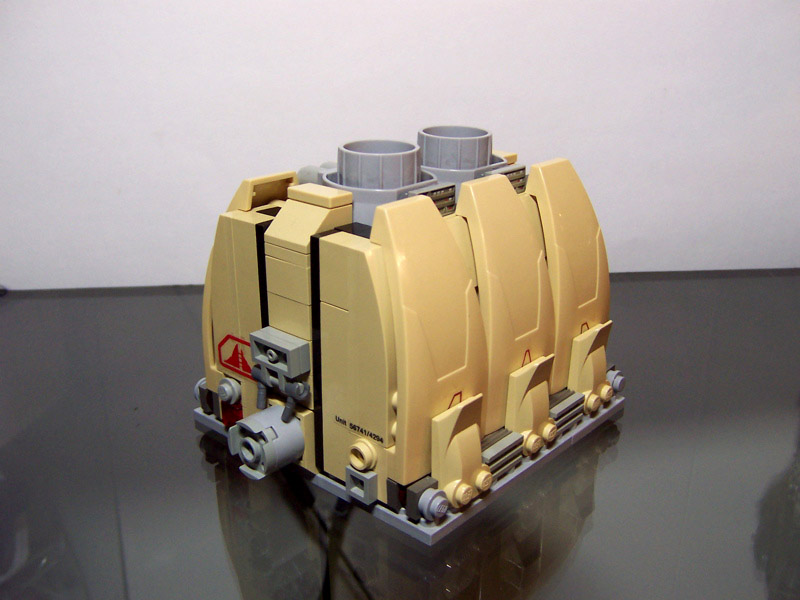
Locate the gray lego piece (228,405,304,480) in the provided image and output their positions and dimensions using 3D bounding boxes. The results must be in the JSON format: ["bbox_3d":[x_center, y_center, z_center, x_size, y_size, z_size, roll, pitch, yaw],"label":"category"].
[{"bbox_3d":[-0.034,0.037,0.217,0.016,0.016,0.012,18,27,38],"label":"gray lego piece"}]

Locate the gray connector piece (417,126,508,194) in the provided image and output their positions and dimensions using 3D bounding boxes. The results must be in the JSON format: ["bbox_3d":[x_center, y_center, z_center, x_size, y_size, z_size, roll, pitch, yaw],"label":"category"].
[{"bbox_3d":[0.015,-0.041,0.247,0.032,0.017,0.032,18,27,38],"label":"gray connector piece"}]

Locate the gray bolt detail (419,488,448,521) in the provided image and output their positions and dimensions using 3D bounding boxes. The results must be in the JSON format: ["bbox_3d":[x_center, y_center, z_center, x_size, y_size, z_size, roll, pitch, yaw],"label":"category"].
[{"bbox_3d":[0.009,0.050,0.201,0.005,0.008,0.008,18,27,38],"label":"gray bolt detail"}]

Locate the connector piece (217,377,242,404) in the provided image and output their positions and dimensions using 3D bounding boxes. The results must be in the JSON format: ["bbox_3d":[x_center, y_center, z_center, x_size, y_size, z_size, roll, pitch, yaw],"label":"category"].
[{"bbox_3d":[-0.049,0.026,0.241,0.008,0.008,0.005,18,27,38],"label":"connector piece"}]

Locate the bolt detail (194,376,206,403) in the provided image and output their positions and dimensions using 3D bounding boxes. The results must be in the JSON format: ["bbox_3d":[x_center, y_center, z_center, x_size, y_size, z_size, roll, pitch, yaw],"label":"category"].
[{"bbox_3d":[-0.060,0.027,0.257,0.005,0.008,0.008,18,27,38],"label":"bolt detail"}]

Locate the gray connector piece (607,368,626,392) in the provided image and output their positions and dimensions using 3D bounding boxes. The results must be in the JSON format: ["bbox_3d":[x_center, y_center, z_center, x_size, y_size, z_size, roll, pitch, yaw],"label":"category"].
[{"bbox_3d":[0.068,0.026,0.262,0.005,0.008,0.008,18,27,38],"label":"gray connector piece"}]

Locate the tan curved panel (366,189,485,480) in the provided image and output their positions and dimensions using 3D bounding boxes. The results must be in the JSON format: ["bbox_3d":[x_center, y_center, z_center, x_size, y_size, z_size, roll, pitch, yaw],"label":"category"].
[{"bbox_3d":[0.007,0.009,0.205,0.018,0.066,0.032,18,27,38],"label":"tan curved panel"}]

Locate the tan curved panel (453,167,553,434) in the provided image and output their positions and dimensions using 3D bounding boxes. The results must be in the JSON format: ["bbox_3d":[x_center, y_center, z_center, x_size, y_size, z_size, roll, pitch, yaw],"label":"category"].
[{"bbox_3d":[0.028,0.001,0.228,0.018,0.066,0.032,18,27,38],"label":"tan curved panel"}]

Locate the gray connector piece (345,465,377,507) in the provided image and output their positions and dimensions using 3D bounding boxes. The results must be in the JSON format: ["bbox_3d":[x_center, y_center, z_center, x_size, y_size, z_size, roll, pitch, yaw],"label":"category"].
[{"bbox_3d":[-0.010,0.047,0.212,0.008,0.008,0.003,18,27,38],"label":"gray connector piece"}]

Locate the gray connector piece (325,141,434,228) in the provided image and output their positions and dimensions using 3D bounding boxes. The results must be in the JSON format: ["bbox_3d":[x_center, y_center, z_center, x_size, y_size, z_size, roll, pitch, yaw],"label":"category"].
[{"bbox_3d":[-0.006,-0.032,0.225,0.032,0.017,0.032,1,21,0],"label":"gray connector piece"}]

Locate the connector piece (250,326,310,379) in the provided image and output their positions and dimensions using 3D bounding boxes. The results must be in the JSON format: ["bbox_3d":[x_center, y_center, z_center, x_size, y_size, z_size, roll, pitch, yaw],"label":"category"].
[{"bbox_3d":[-0.031,0.013,0.214,0.016,0.008,0.006,18,27,38],"label":"connector piece"}]

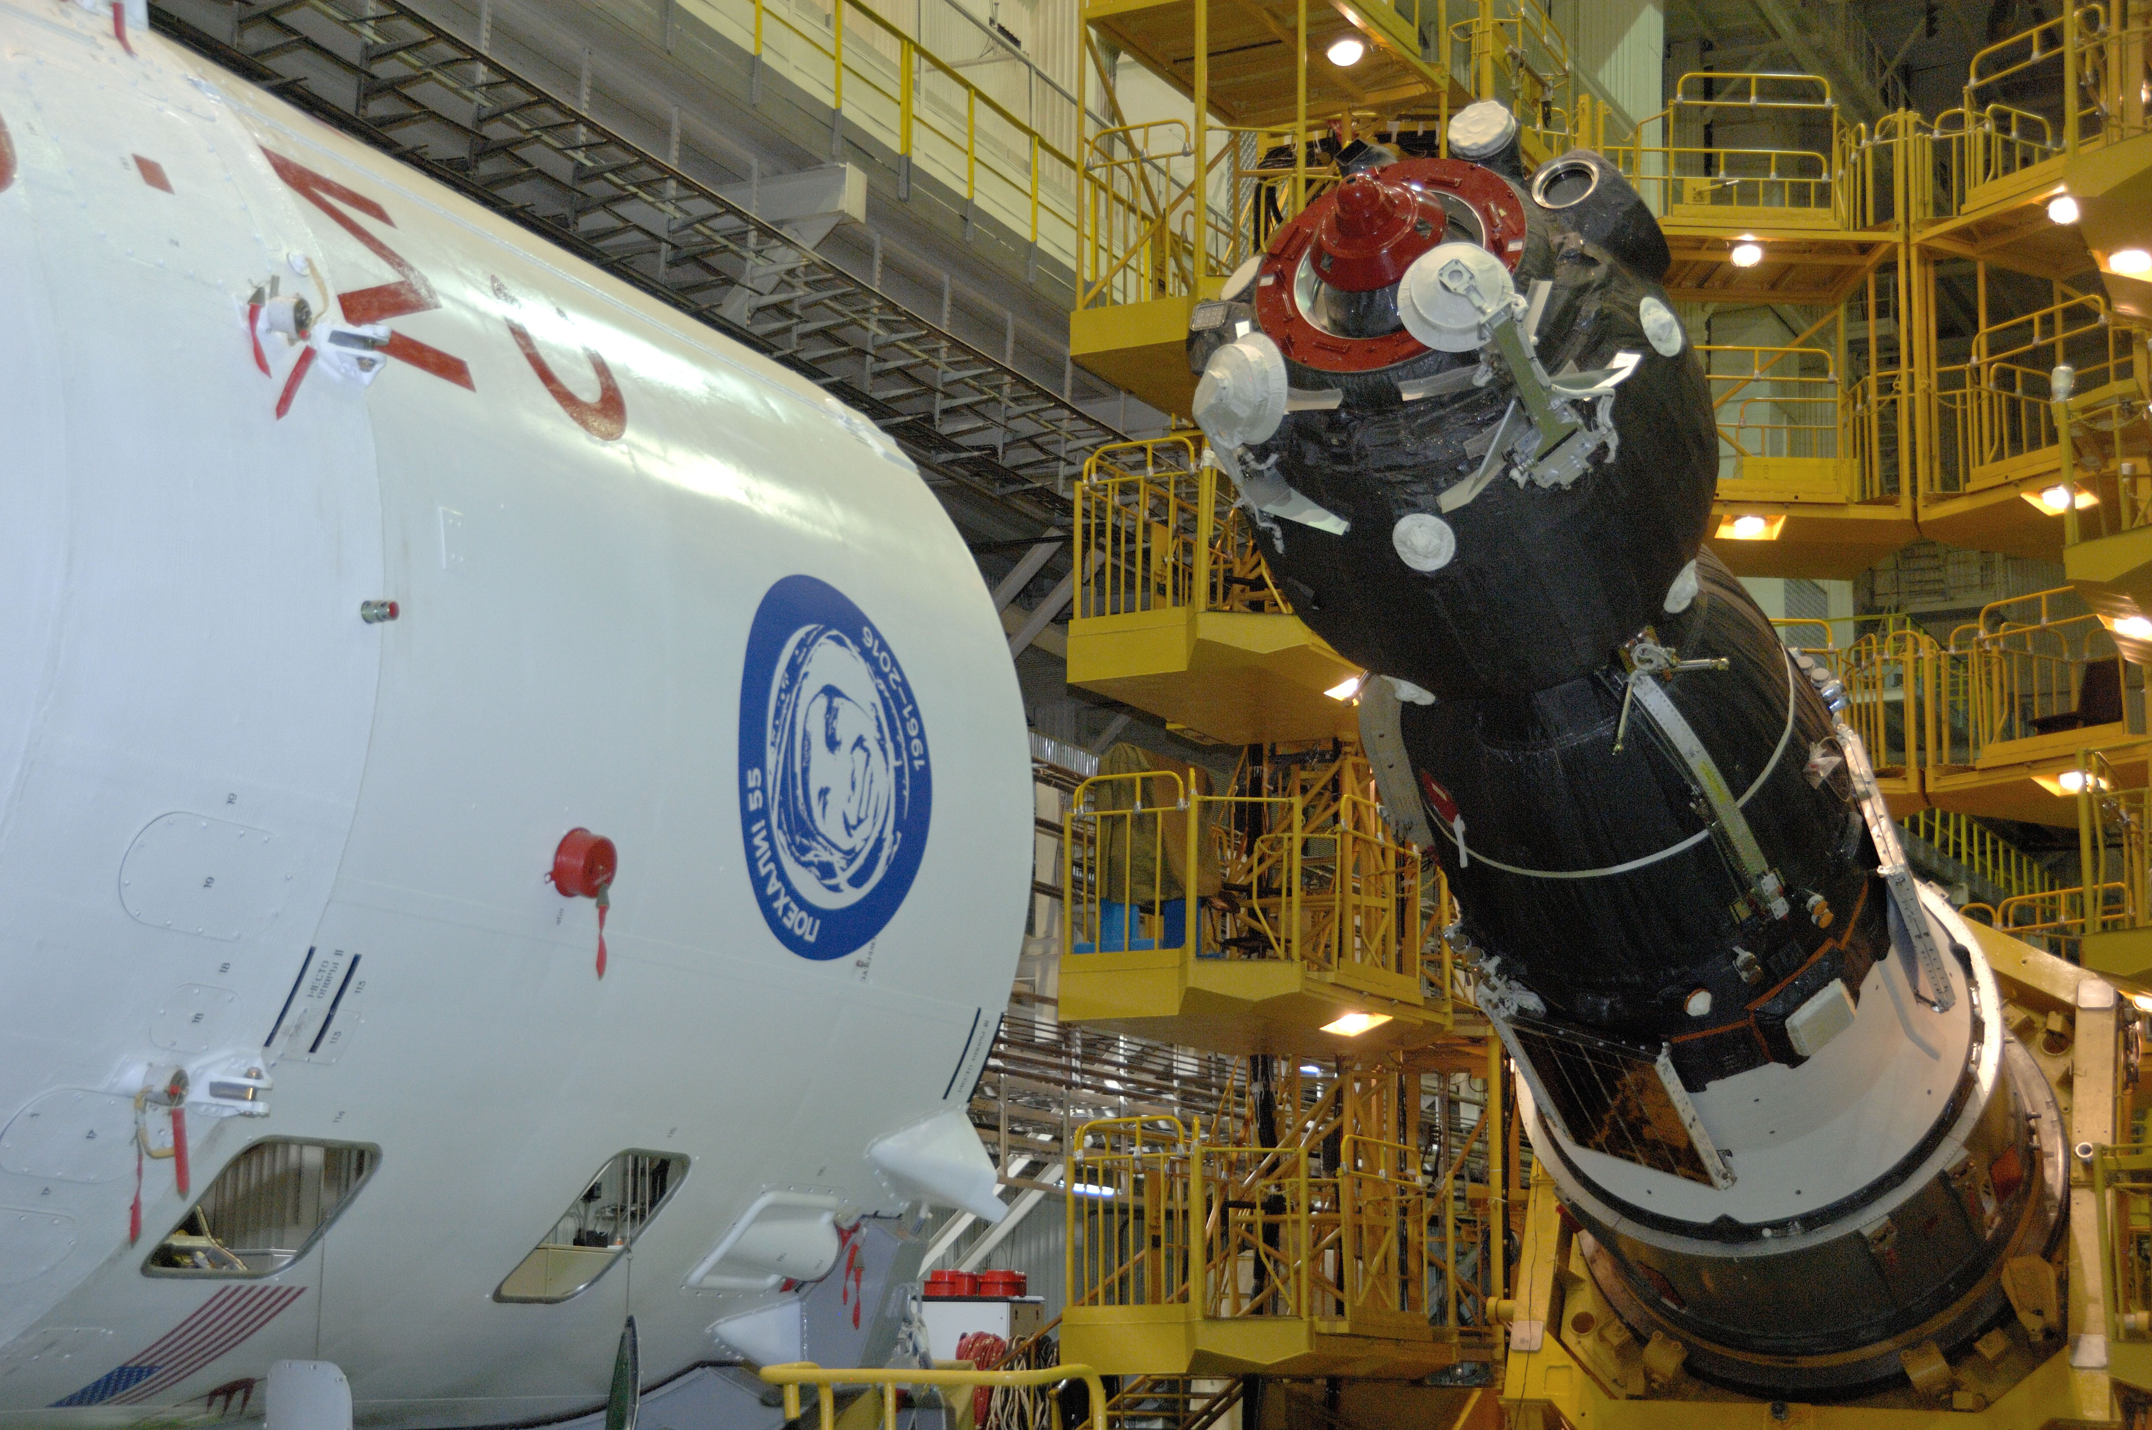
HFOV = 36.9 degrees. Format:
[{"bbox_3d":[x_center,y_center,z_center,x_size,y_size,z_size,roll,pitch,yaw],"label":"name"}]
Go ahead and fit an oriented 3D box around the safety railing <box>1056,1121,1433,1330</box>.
[{"bbox_3d":[1.210,3.350,20.900,1.420,1.250,2.400,-6,-14,32],"label":"safety railing"}]

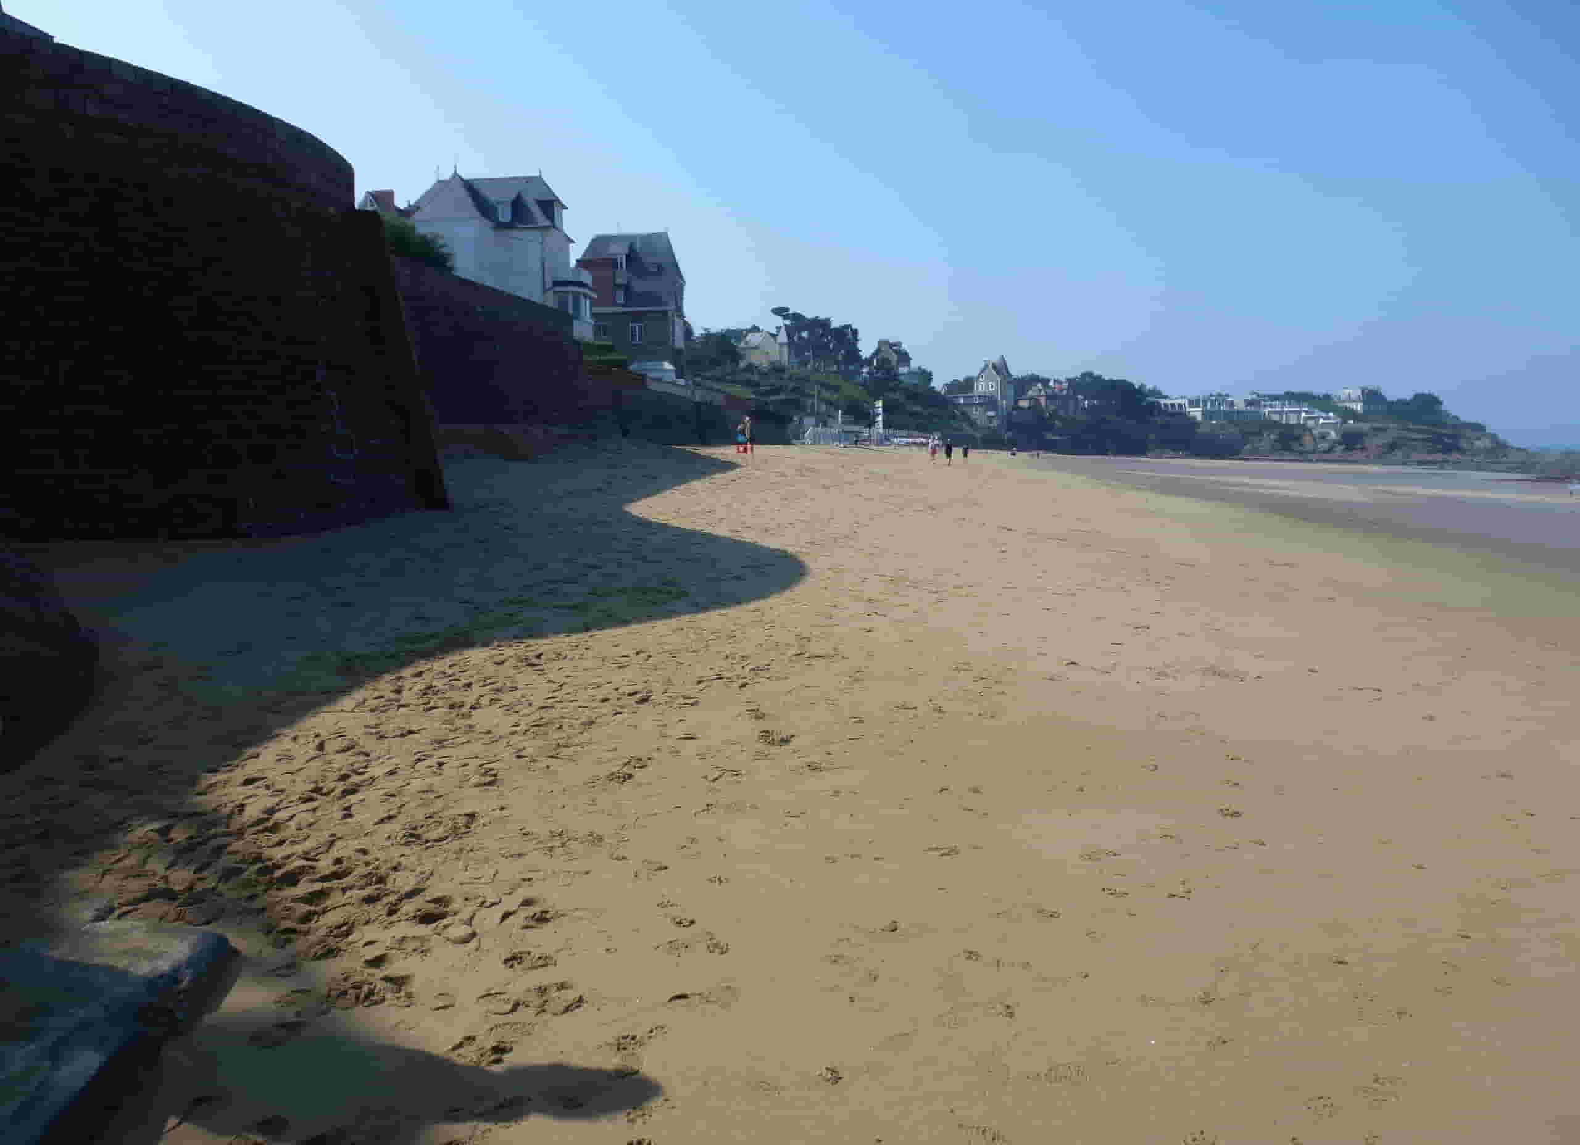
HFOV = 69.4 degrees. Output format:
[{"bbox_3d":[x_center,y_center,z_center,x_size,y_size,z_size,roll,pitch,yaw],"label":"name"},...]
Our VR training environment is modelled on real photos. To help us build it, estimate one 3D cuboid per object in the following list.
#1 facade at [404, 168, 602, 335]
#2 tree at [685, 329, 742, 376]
[{"bbox_3d":[-19.495,-21.617,78.656,11.600,11.328,9.000,1,7,9],"label":"facade"},{"bbox_3d":[-10.167,-28.418,148.000,7.800,6.600,7.300,0,6,0],"label":"tree"}]

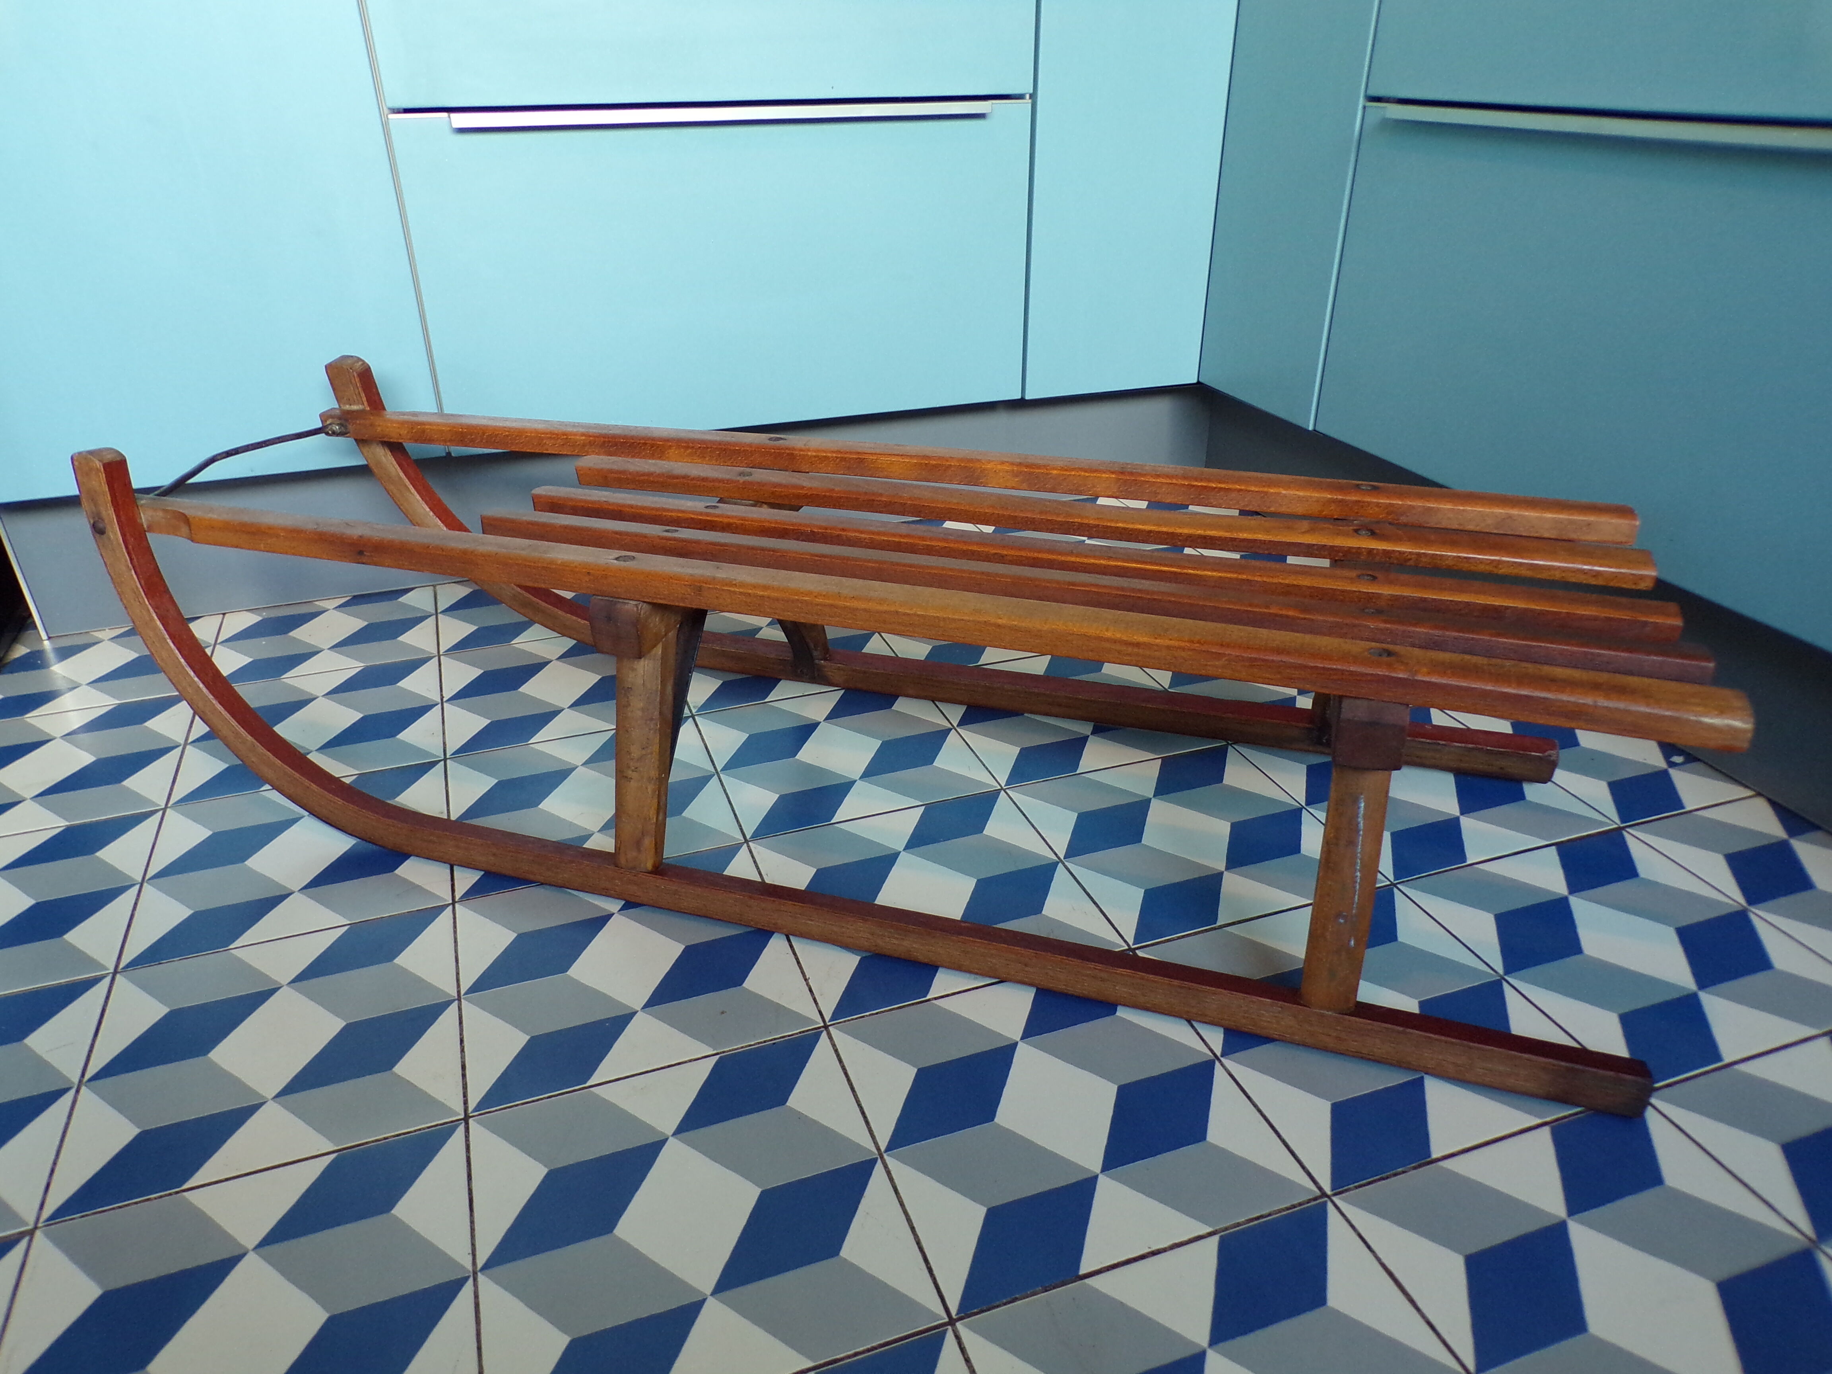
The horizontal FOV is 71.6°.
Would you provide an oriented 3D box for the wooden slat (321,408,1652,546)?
[{"bbox_3d":[-0.011,-0.168,0.961,1.005,0.018,0.032,7,33,14],"label":"wooden slat"}]

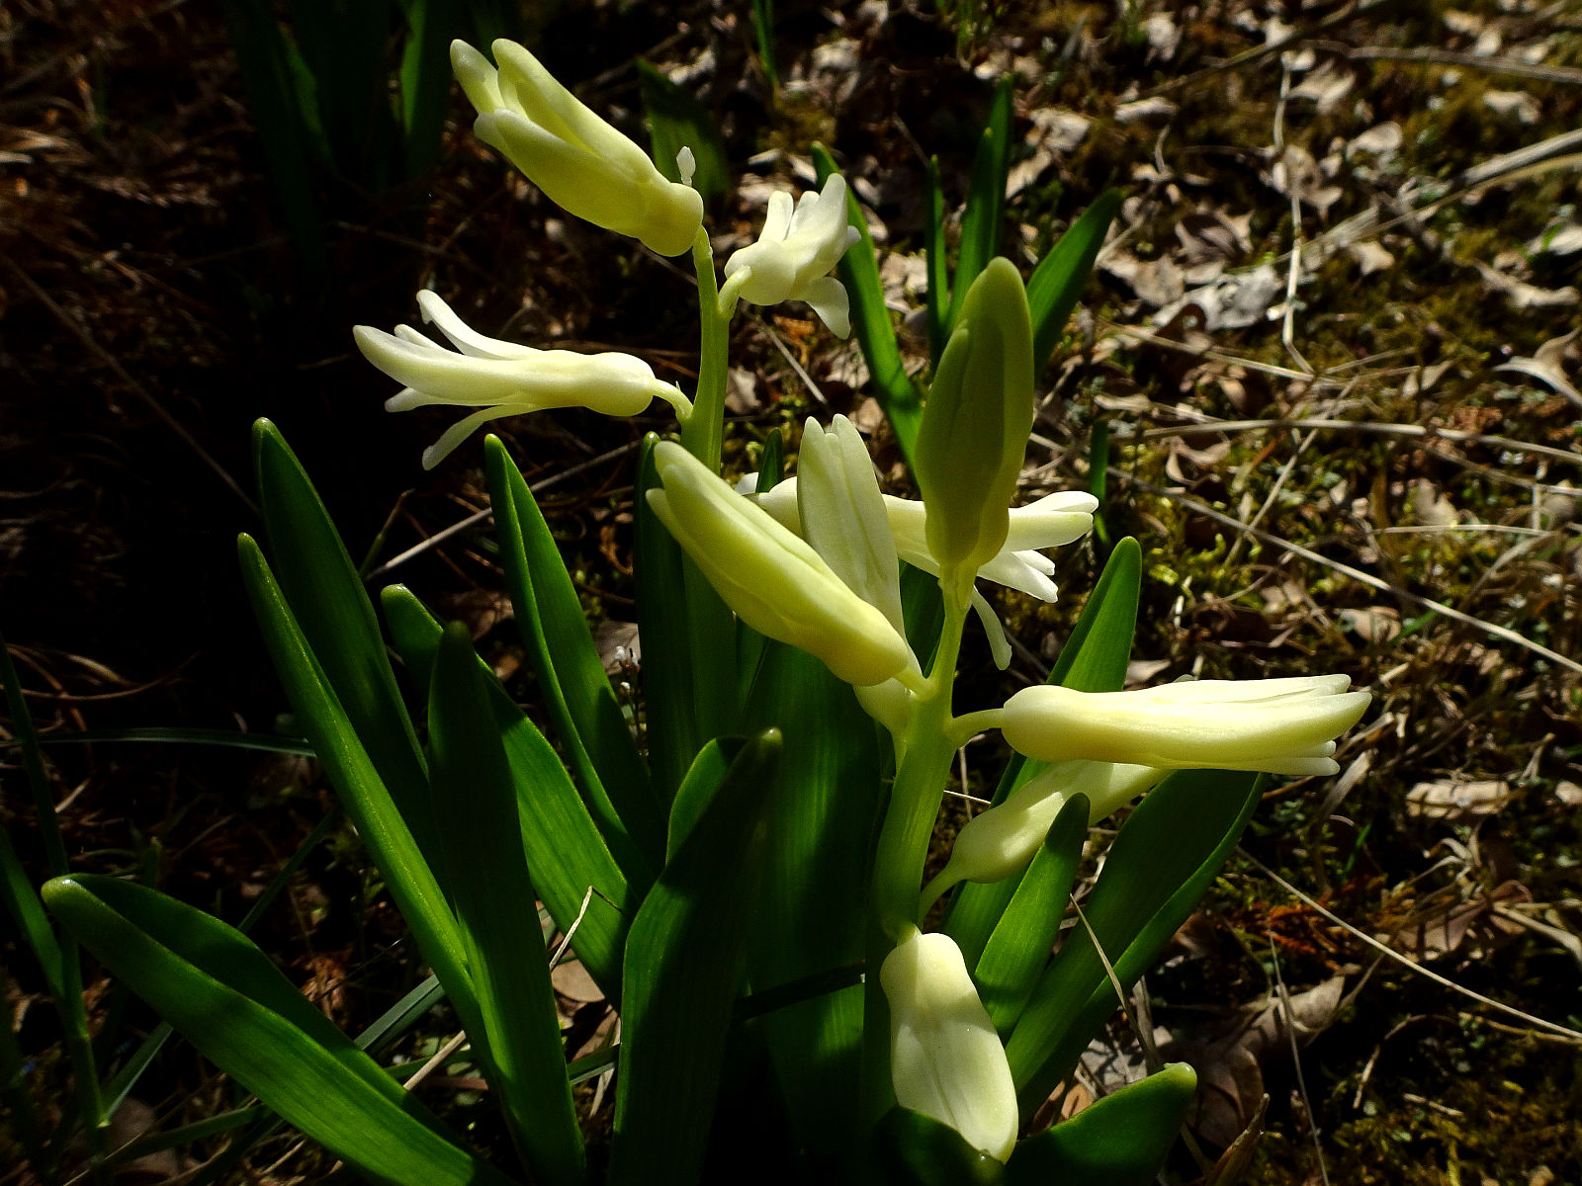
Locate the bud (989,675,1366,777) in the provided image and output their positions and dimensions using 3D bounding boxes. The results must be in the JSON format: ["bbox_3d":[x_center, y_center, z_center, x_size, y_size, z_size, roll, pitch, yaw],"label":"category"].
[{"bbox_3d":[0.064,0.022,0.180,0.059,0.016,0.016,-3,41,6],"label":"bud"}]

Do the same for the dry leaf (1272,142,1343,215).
[{"bbox_3d":[0.182,-0.146,0.387,0.025,0.016,0.022,0,46,0],"label":"dry leaf"}]

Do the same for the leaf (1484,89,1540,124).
[{"bbox_3d":[0.485,-0.327,0.738,0.030,0.013,0.025,25,51,22],"label":"leaf"}]

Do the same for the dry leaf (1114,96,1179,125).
[{"bbox_3d":[0.275,-0.375,0.850,0.050,0.013,0.035,0,41,0],"label":"dry leaf"}]

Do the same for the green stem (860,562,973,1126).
[{"bbox_3d":[0.024,0.064,0.217,0.014,0.166,0.014,1,38,-1],"label":"green stem"}]

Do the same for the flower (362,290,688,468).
[{"bbox_3d":[-0.056,-0.043,0.225,0.064,0.033,0.030,5,41,-6],"label":"flower"}]

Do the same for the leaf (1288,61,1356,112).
[{"bbox_3d":[0.363,-0.348,0.751,0.036,0.023,0.033,19,49,17],"label":"leaf"}]

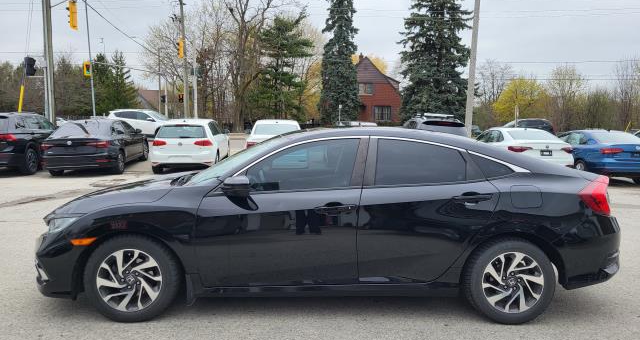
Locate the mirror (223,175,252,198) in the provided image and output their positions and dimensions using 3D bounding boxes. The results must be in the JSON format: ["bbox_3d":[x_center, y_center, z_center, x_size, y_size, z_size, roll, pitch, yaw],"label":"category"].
[{"bbox_3d":[-0.560,0.111,3.242,0.150,0.150,0.220,1,5,-2],"label":"mirror"}]

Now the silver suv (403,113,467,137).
[{"bbox_3d":[3.748,-0.977,16.285,1.840,1.700,4.550,1,6,2],"label":"silver suv"}]

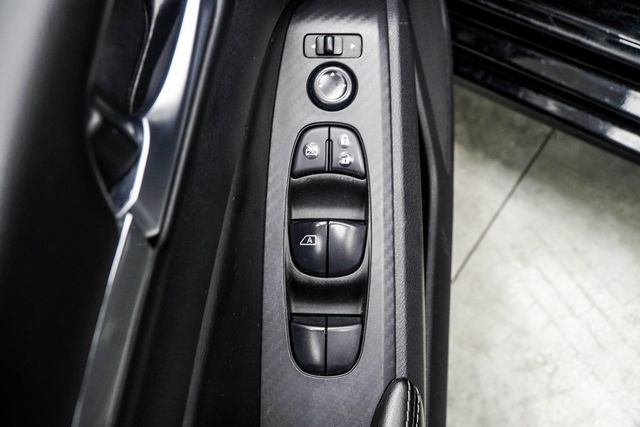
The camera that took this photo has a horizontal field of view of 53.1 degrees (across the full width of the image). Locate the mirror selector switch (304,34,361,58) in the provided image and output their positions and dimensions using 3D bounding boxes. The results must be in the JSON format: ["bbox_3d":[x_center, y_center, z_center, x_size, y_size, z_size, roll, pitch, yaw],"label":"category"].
[{"bbox_3d":[0.008,-0.108,0.415,0.038,0.009,0.015,1,87,0],"label":"mirror selector switch"}]

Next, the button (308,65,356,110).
[{"bbox_3d":[0.008,-0.081,0.412,0.031,0.011,0.030,1,87,0],"label":"button"}]

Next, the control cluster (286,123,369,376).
[{"bbox_3d":[0.005,0.023,0.414,0.052,0.025,0.163,1,87,0],"label":"control cluster"}]

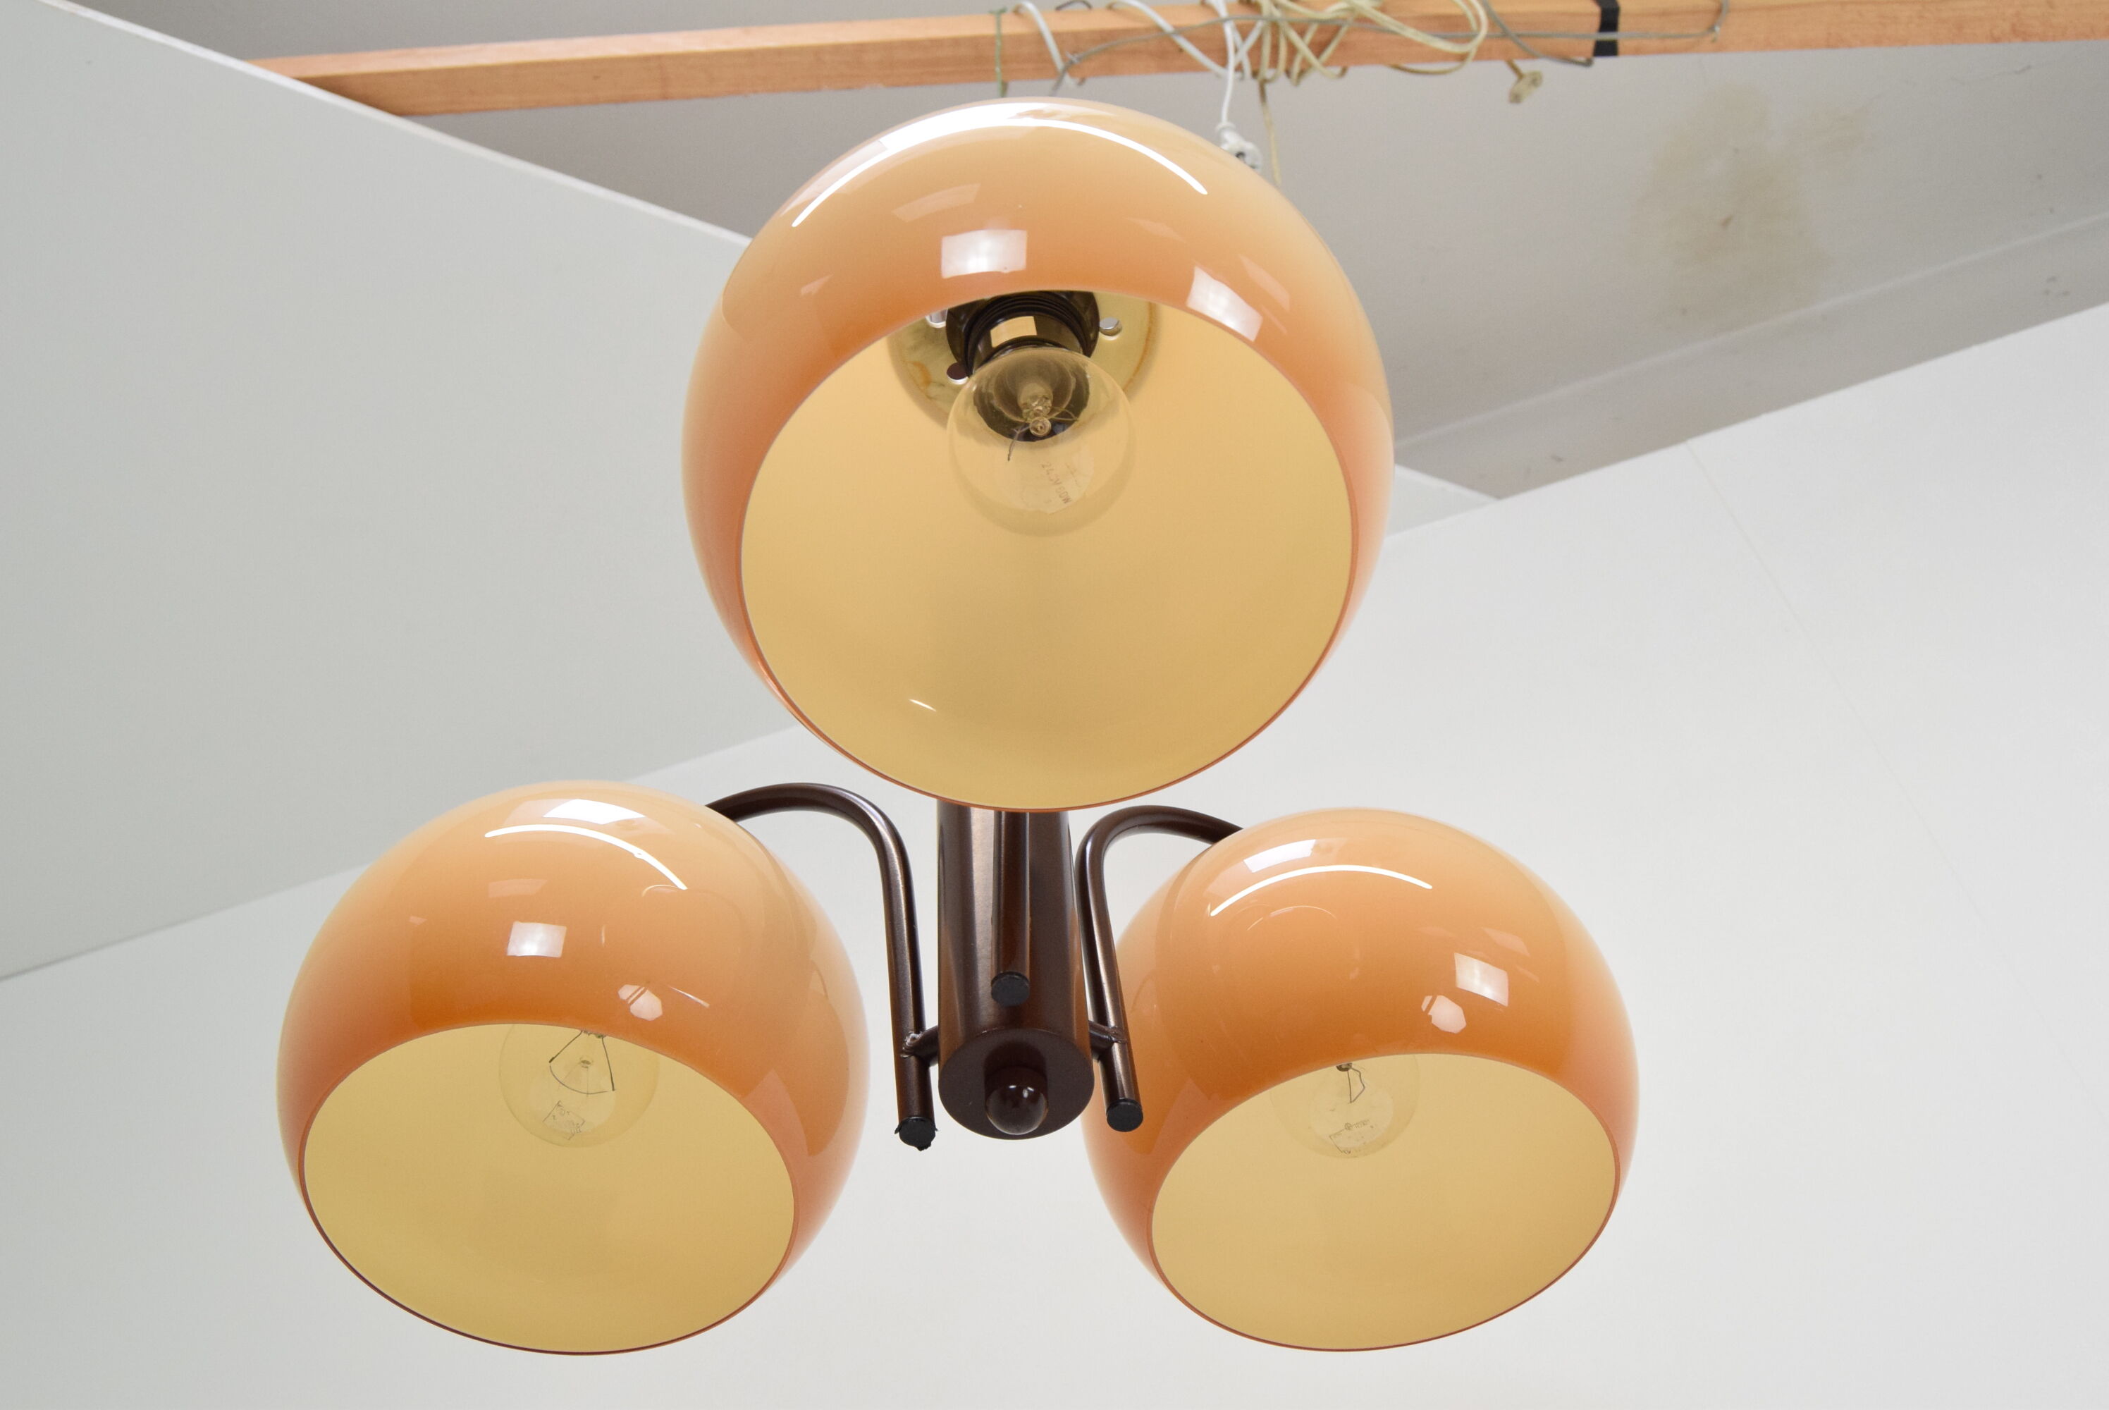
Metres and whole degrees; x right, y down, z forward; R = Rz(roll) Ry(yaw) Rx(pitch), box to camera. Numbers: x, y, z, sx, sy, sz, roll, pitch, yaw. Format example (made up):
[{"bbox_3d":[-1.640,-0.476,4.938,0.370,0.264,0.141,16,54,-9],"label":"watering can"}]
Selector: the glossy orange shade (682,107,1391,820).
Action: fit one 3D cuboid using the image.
[{"bbox_3d":[-0.006,-0.085,0.613,0.216,0.165,0.216,-5,-54,0],"label":"glossy orange shade"}]

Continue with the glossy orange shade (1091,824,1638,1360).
[{"bbox_3d":[0.116,0.138,0.779,0.216,0.165,0.216,-5,-54,0],"label":"glossy orange shade"}]

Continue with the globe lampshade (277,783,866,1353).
[{"bbox_3d":[-0.180,0.127,0.750,0.216,0.165,0.216,-5,-54,0],"label":"globe lampshade"}]

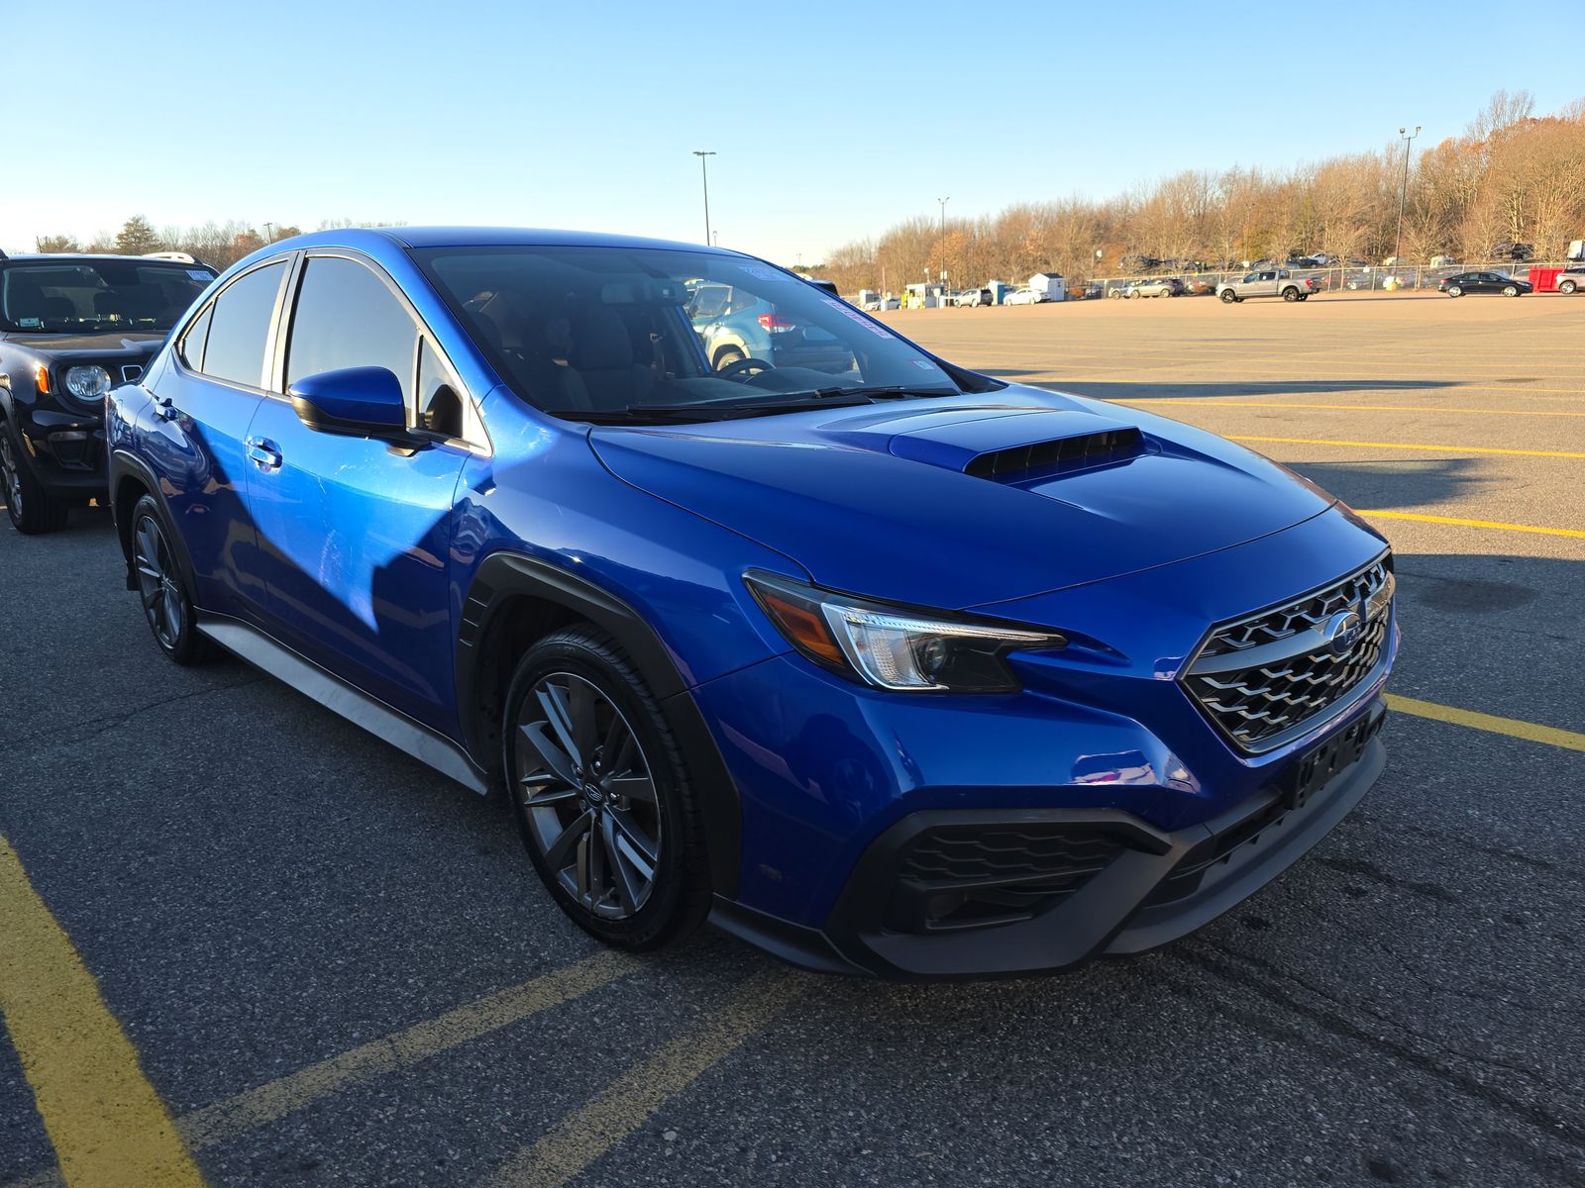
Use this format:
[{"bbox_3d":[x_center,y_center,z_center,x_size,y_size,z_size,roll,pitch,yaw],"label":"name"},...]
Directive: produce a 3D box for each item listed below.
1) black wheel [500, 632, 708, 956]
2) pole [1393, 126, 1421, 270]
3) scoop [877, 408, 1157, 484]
[{"bbox_3d":[-0.322,0.367,2.106,0.645,0.645,0.240,13,20,43],"label":"black wheel"},{"bbox_3d":[42.225,-26.670,72.727,1.500,10.415,0.400,7,16,30],"label":"pole"},{"bbox_3d":[0.437,-0.336,2.280,0.420,0.100,0.660,20,25,41],"label":"scoop"}]

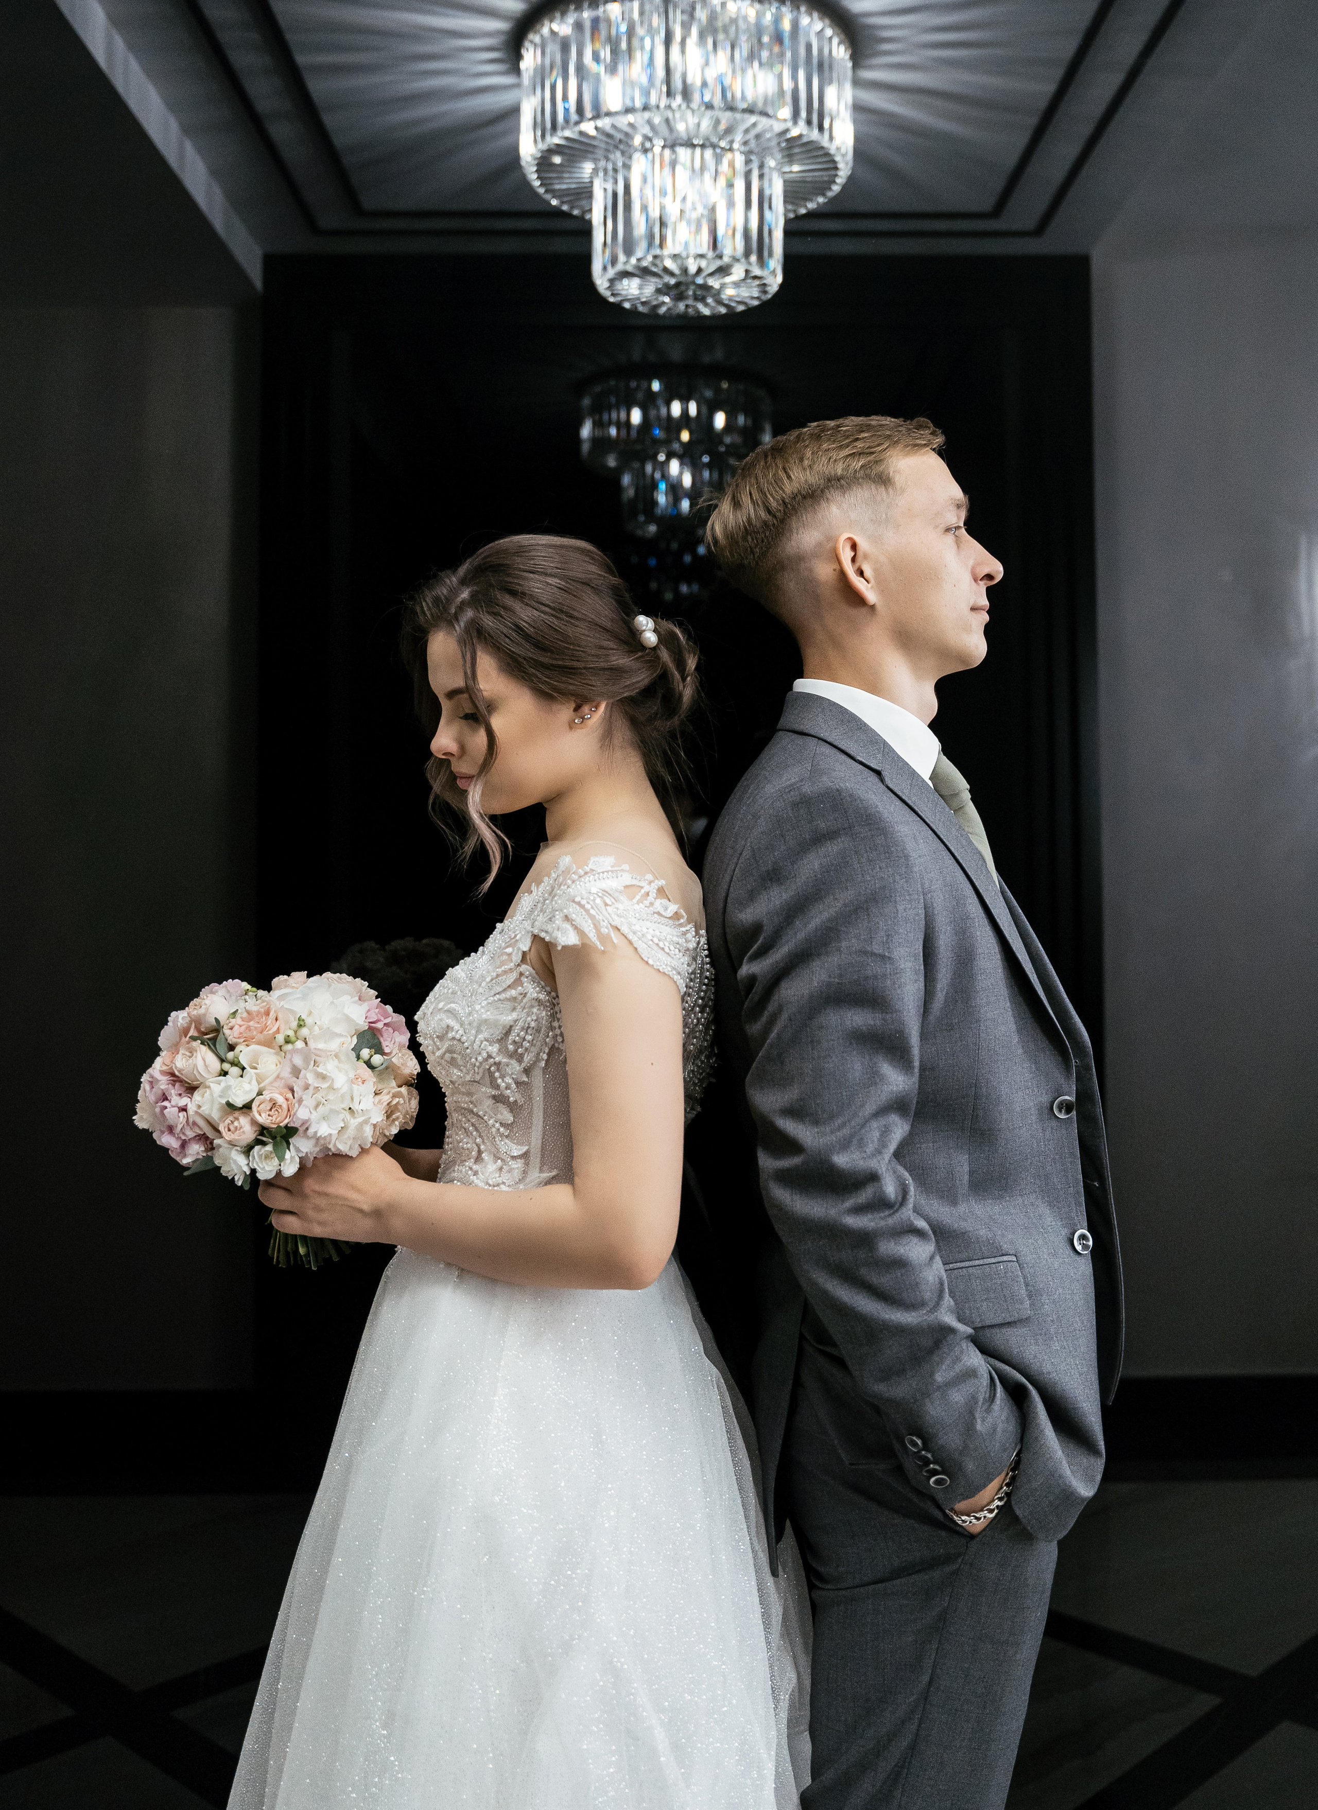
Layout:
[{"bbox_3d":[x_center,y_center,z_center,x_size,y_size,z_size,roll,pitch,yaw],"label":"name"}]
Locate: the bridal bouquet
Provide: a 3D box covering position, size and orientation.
[{"bbox_3d":[-0.347,0.192,1.400,0.255,0.262,0.250,-7,3,0],"label":"bridal bouquet"}]

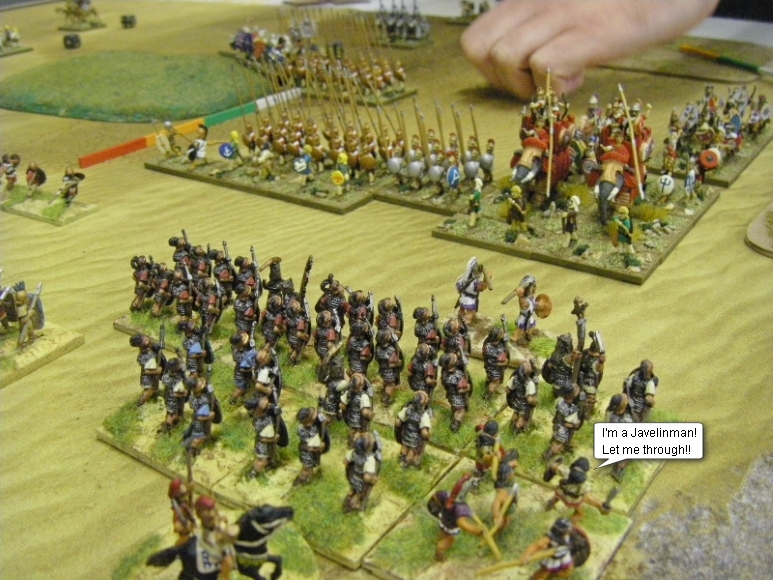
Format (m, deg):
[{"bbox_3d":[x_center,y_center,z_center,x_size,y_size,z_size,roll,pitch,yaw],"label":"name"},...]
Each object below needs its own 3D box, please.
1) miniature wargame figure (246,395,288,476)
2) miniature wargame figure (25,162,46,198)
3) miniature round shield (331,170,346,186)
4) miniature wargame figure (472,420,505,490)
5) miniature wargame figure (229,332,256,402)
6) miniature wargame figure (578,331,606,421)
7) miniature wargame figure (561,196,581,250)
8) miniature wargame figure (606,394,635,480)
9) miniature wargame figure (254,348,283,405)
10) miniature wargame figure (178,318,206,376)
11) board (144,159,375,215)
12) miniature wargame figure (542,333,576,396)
[{"bbox_3d":[-0.026,0.032,0.188,0.008,0.019,0.010,20,35,36],"label":"miniature wargame figure"},{"bbox_3d":[-0.152,-0.048,0.367,0.007,0.014,0.007,11,29,25],"label":"miniature wargame figure"},{"bbox_3d":[-0.020,-0.046,0.349,0.006,0.006,0.002,15,31,30],"label":"miniature round shield"},{"bbox_3d":[0.022,0.035,0.180,0.007,0.016,0.007,16,33,32],"label":"miniature wargame figure"},{"bbox_3d":[-0.037,0.020,0.217,0.008,0.020,0.009,17,32,33],"label":"miniature wargame figure"},{"bbox_3d":[0.048,0.020,0.200,0.007,0.022,0.008,12,31,26],"label":"miniature wargame figure"},{"bbox_3d":[0.064,-0.024,0.297,0.006,0.017,0.006,-20,31,-31],"label":"miniature wargame figure"},{"bbox_3d":[0.051,0.032,0.185,0.008,0.020,0.009,17,32,33],"label":"miniature wargame figure"},{"bbox_3d":[-0.029,0.023,0.211,0.009,0.018,0.008,17,33,33],"label":"miniature wargame figure"},{"bbox_3d":[-0.051,0.016,0.223,0.008,0.020,0.008,17,32,32],"label":"miniature wargame figure"},{"bbox_3d":[-0.060,-0.049,0.381,0.120,0.003,0.021,16,32,32],"label":"board"},{"bbox_3d":[0.041,0.019,0.204,0.009,0.019,0.009,13,31,27],"label":"miniature wargame figure"}]

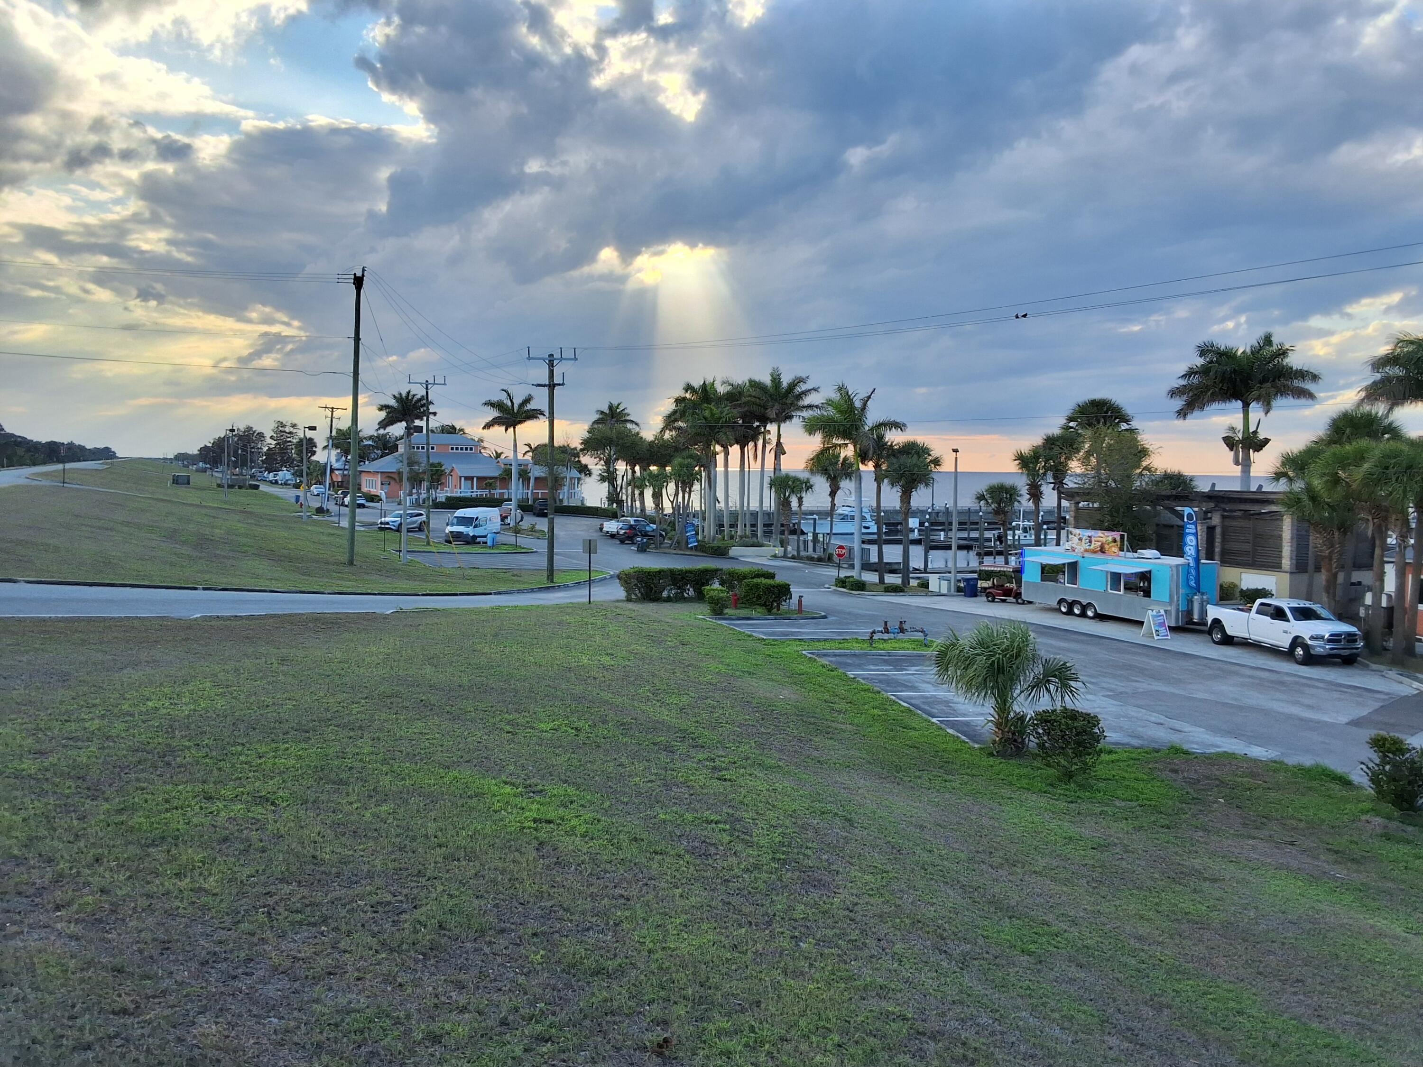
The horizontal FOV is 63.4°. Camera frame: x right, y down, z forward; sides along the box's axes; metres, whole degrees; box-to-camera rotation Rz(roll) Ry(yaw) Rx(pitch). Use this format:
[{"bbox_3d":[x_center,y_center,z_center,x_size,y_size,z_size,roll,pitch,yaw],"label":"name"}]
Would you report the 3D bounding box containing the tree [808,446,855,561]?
[{"bbox_3d":[7.869,-1.983,75.840,3.200,7.800,3.200,1,3,0],"label":"tree"}]

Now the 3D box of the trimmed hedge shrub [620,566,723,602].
[{"bbox_3d":[-1.946,2.355,54.267,5.030,1.620,1.900,1,3,0],"label":"trimmed hedge shrub"}]

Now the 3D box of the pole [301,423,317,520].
[{"bbox_3d":[-36.654,-5.592,104.587,1.500,8.680,0.500,-1,4,-21],"label":"pole"}]

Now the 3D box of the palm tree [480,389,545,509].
[{"bbox_3d":[-19.221,-7.399,112.181,6.000,13.410,6.000,1,3,0],"label":"palm tree"}]

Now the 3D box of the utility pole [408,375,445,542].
[{"bbox_3d":[-22.054,-5.700,89.622,3.000,13.300,0.350,-1,4,-22],"label":"utility pole"}]

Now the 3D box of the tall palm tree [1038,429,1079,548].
[{"bbox_3d":[19.186,-1.322,63.511,2.390,8.680,2.390,2,3,17],"label":"tall palm tree"}]

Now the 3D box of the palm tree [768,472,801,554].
[{"bbox_3d":[5.426,-1.450,84.972,2.460,6.200,2.460,1,3,4],"label":"palm tree"}]

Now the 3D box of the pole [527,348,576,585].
[{"bbox_3d":[-8.029,-3.344,58.080,2.800,11.900,0.500,-1,4,-30],"label":"pole"}]

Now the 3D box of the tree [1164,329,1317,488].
[{"bbox_3d":[26.974,-3.440,57.700,7.200,13.240,7.200,2,4,25],"label":"tree"}]

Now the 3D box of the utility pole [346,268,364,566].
[{"bbox_3d":[-17.497,-5.733,56.582,0.550,14.700,0.450,2,3,-17],"label":"utility pole"}]

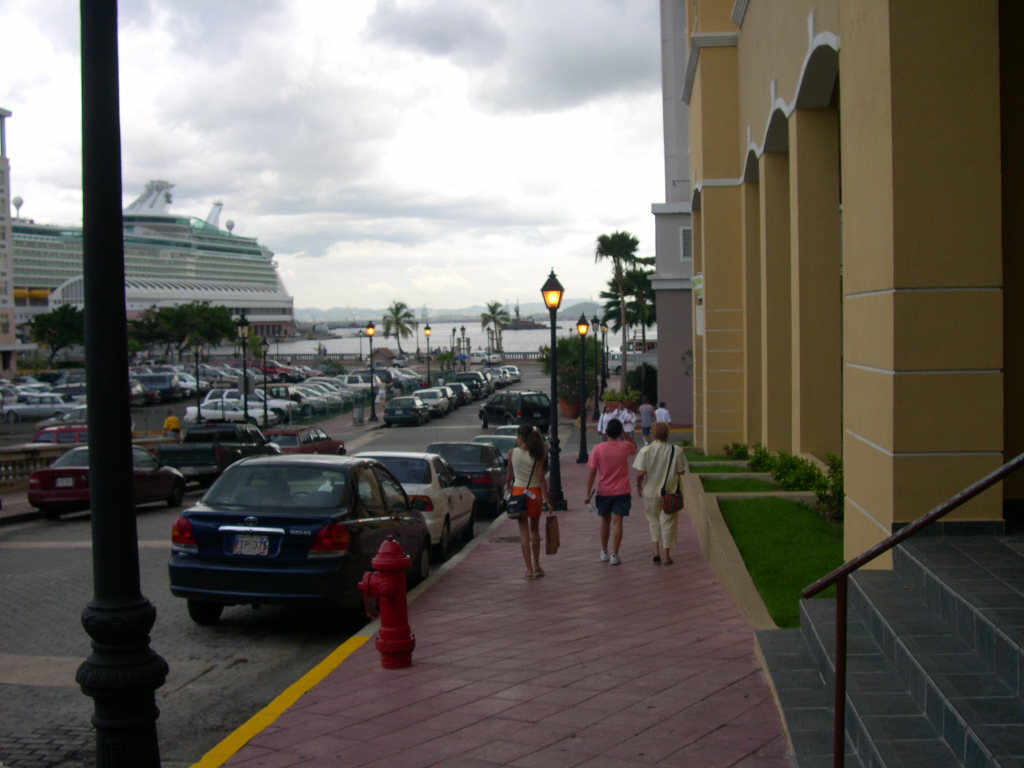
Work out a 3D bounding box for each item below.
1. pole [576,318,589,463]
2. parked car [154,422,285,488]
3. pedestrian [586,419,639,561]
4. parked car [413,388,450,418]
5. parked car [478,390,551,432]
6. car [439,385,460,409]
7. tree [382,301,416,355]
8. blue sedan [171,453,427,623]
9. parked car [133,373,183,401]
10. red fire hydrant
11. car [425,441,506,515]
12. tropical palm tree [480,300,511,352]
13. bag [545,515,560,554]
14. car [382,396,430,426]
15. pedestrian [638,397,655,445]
[{"bbox_3d":[2.074,0.131,32.700,0.350,4.360,0.350,-1,3,6],"label":"pole"},{"bbox_3d":[-7.626,1.874,29.676,1.740,1.630,4.850,-2,-1,6],"label":"parked car"},{"bbox_3d":[1.098,1.176,12.357,0.570,1.610,0.360,-1,3,6],"label":"pedestrian"},{"bbox_3d":[-4.397,1.140,63.501,1.690,1.400,4.300,-1,2,6],"label":"parked car"},{"bbox_3d":[0.080,1.174,47.967,1.780,1.700,4.600,-3,2,-22],"label":"parked car"},{"bbox_3d":[-4.250,0.708,68.500,1.700,1.400,4.400,-1,2,7],"label":"car"},{"bbox_3d":[-12.810,-6.149,128.000,3.700,6.500,3.700,-1,3,0],"label":"tree"},{"bbox_3d":[-1.940,1.425,11.320,1.680,1.500,4.180,1,0,6],"label":"blue sedan"},{"bbox_3d":[-25.037,0.172,77.000,4.600,1.850,1.850,-1,3,7],"label":"parked car"},{"bbox_3d":[-0.853,1.497,7.700,0.400,0.900,0.340,-1,3,7],"label":"red fire hydrant"},{"bbox_3d":[-0.891,1.763,22.115,1.690,1.350,4.500,-1,-1,6],"label":"car"},{"bbox_3d":[-2.148,-7.129,149.788,4.000,8.000,4.000,-1,3,6],"label":"tropical palm tree"},{"bbox_3d":[0.434,1.613,12.050,0.140,0.420,0.280,-1,3,6],"label":"bag"},{"bbox_3d":[-5.131,1.378,56.654,1.670,1.380,4.200,-1,1,6],"label":"car"},{"bbox_3d":[4.648,1.280,38.854,0.500,1.720,0.360,-1,3,6],"label":"pedestrian"}]

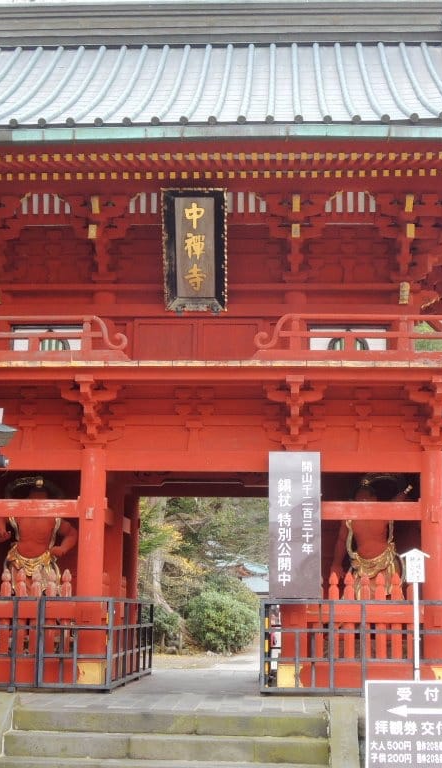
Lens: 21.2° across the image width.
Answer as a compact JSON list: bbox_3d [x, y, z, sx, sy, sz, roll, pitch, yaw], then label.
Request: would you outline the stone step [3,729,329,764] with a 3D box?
[{"bbox_3d":[-0.466,3.184,10.368,2.808,0.167,0.450,0,-11,3],"label":"stone step"}]

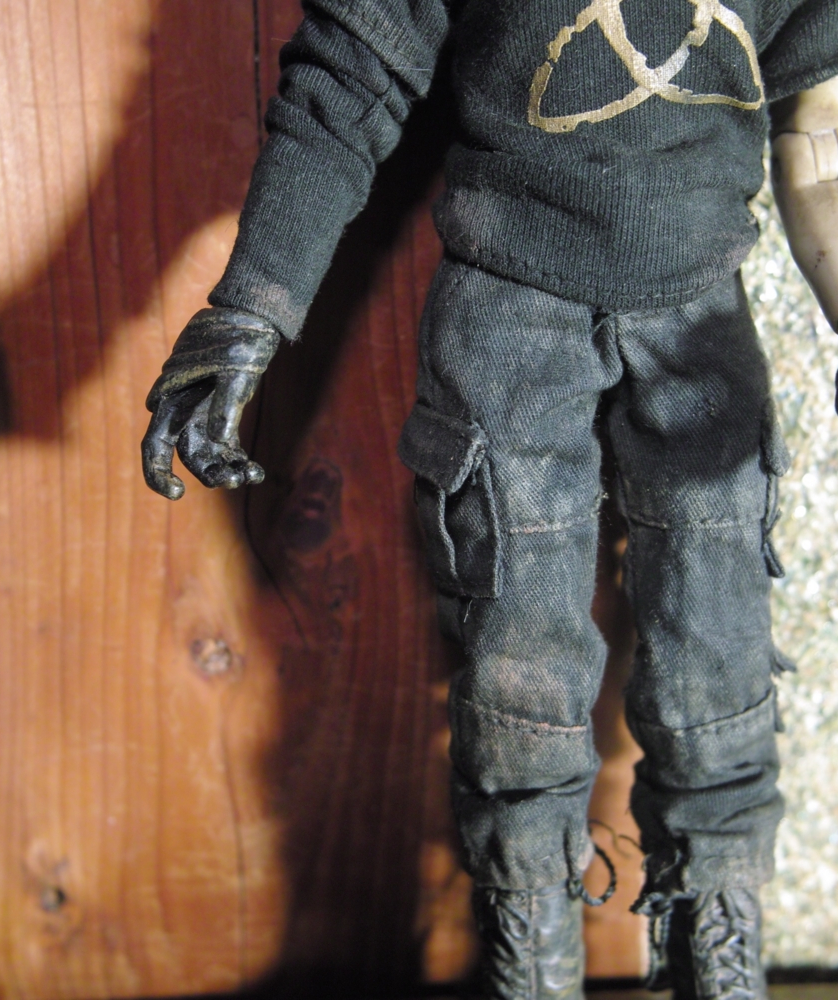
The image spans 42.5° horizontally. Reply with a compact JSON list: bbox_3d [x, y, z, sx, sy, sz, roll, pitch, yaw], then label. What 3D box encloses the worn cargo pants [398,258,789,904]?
[{"bbox_3d":[0.039,0.013,0.240,0.080,0.146,0.053,-3,10,-5],"label":"worn cargo pants"}]

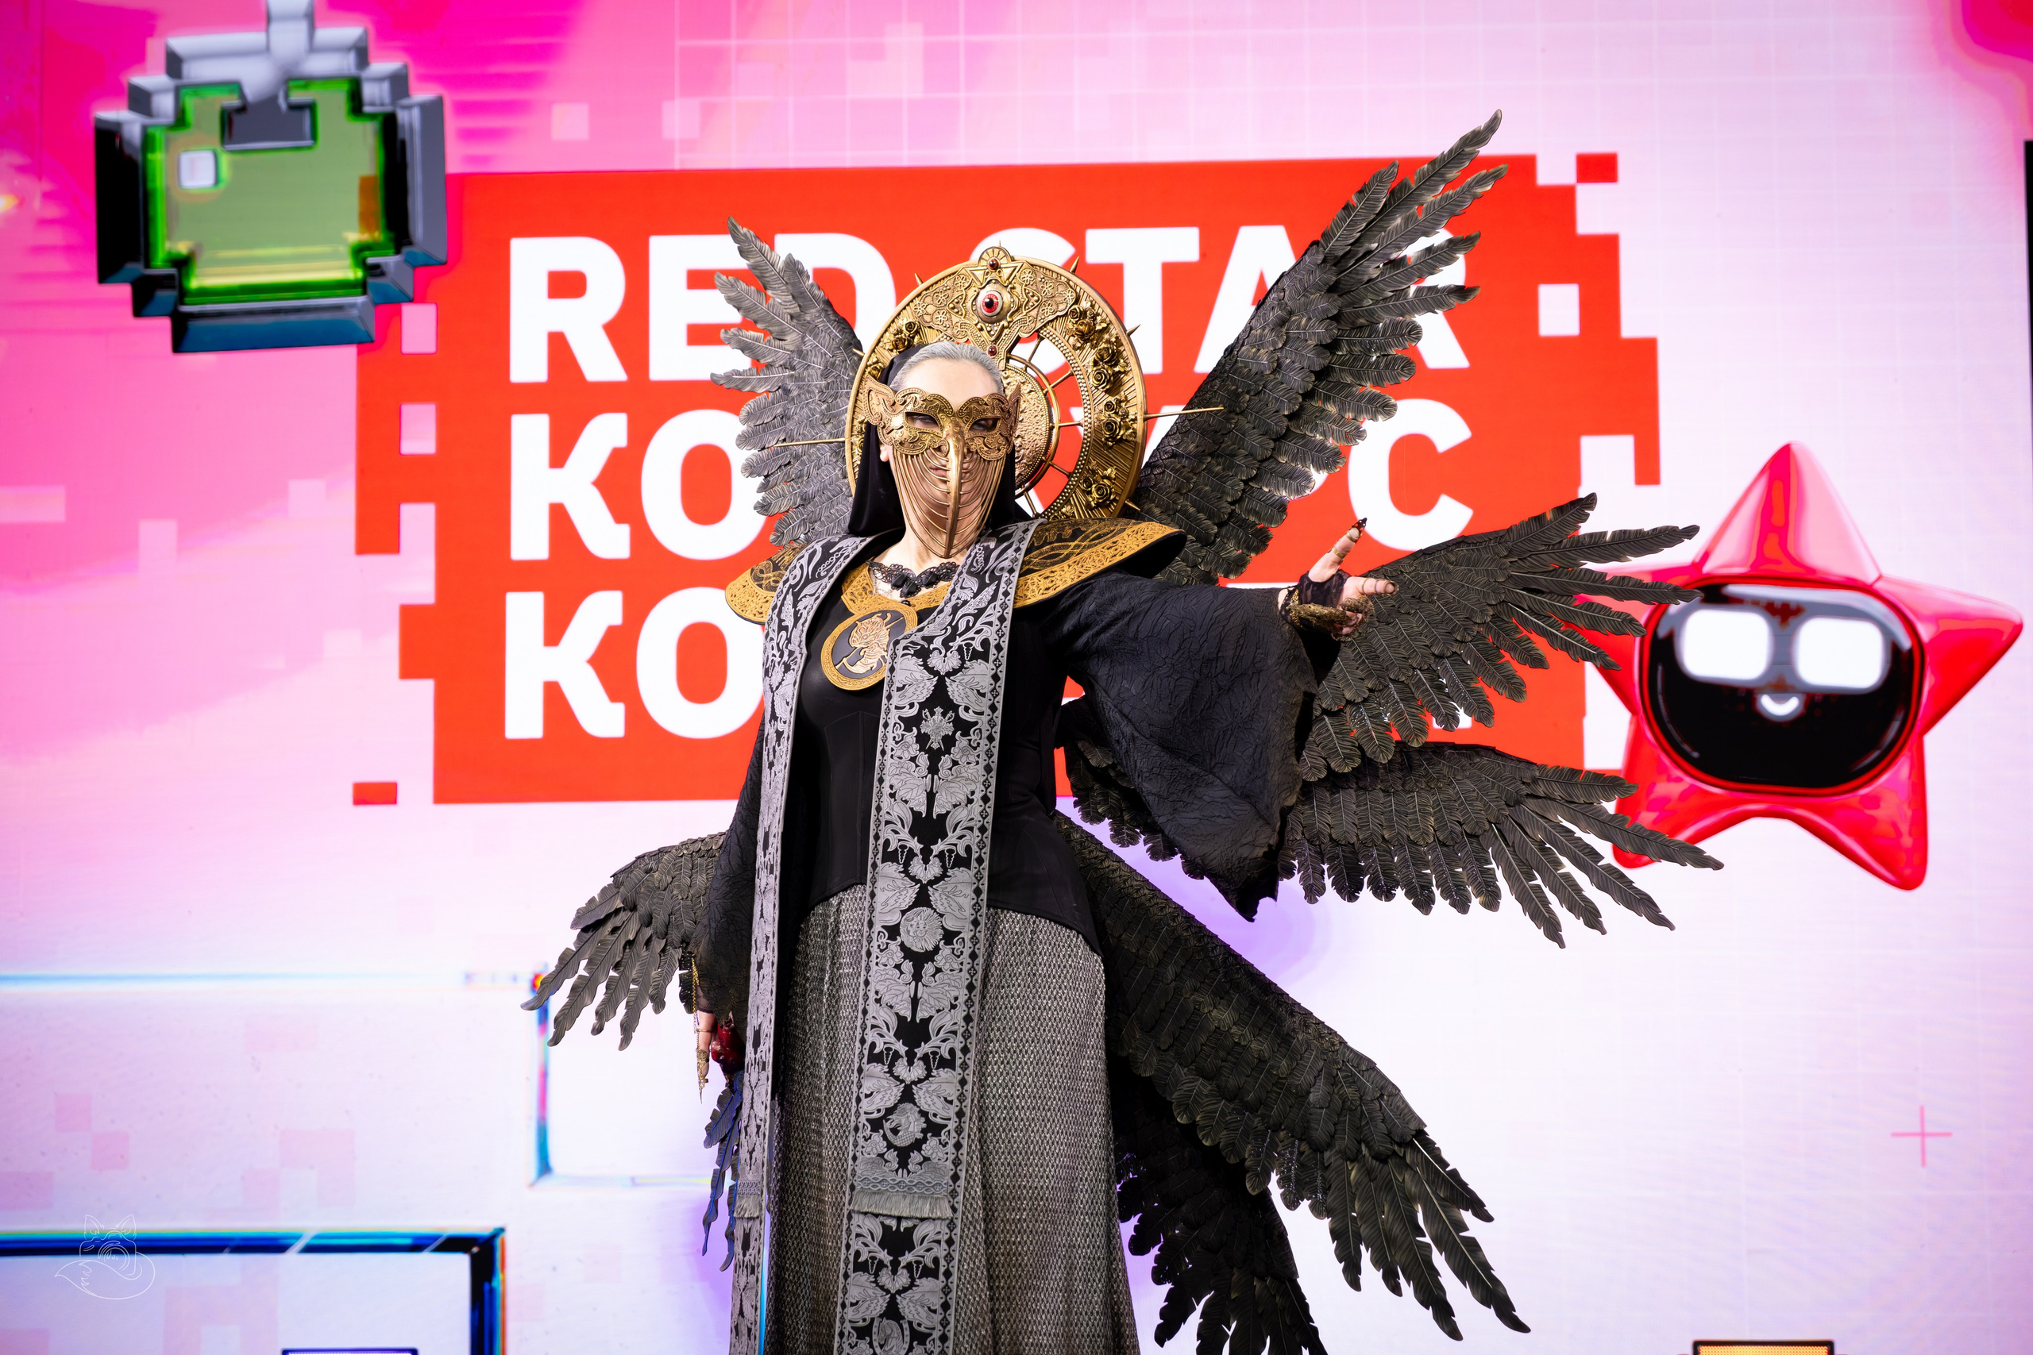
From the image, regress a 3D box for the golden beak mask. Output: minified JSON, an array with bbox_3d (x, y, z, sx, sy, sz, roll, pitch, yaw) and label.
[{"bbox_3d":[-0.095,-0.253,5.700,0.190,0.230,0.140,6,-9,-11],"label":"golden beak mask"}]

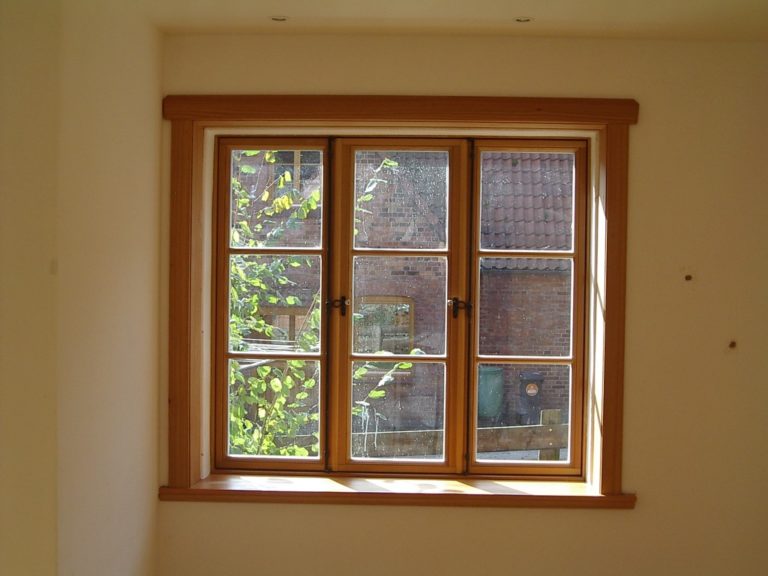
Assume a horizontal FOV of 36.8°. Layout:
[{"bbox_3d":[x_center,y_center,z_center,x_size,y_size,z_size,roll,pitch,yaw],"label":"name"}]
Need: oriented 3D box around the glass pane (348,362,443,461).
[{"bbox_3d":[0.053,0.461,4.309,0.350,0.373,0.020,1,1,2],"label":"glass pane"}]

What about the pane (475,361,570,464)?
[{"bbox_3d":[0.521,0.467,4.295,0.352,0.372,0.020,1,1,2],"label":"pane"}]

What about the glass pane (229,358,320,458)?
[{"bbox_3d":[-0.409,0.453,4.323,0.345,0.371,0.020,1,1,2],"label":"glass pane"}]

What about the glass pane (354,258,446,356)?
[{"bbox_3d":[0.060,0.067,4.300,0.351,0.366,0.020,1,1,2],"label":"glass pane"}]

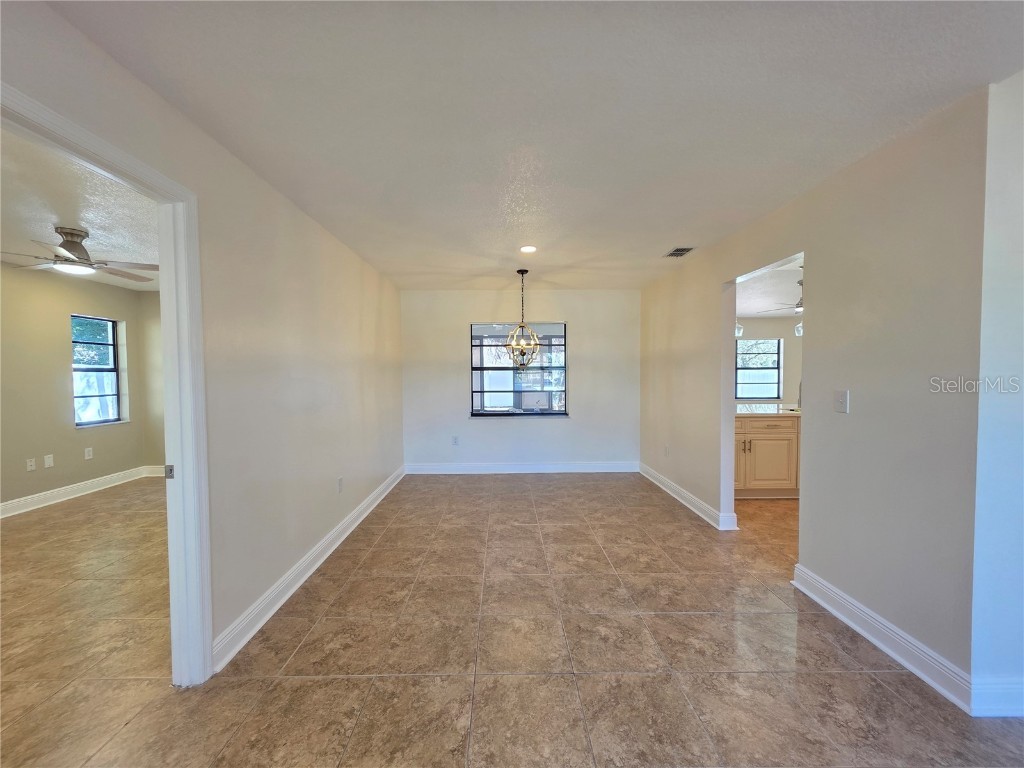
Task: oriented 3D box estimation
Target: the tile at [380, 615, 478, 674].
[{"bbox_3d":[-0.392,1.316,1.946,0.448,0.015,0.421,0,2,-1],"label":"tile"}]

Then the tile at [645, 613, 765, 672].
[{"bbox_3d":[0.925,1.278,1.920,0.432,0.010,0.422,0,1,-1],"label":"tile"}]

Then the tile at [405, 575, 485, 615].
[{"bbox_3d":[-0.401,1.302,2.366,0.448,0.015,0.421,0,2,-1],"label":"tile"}]

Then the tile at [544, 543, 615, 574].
[{"bbox_3d":[0.474,1.258,2.752,0.432,0.010,0.422,0,1,-1],"label":"tile"}]

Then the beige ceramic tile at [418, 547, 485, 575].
[{"bbox_3d":[-0.398,1.260,2.735,0.432,0.010,0.422,0,1,-1],"label":"beige ceramic tile"}]

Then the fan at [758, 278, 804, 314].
[{"bbox_3d":[3.568,-1.069,4.700,1.240,0.400,1.240,0,2,-1],"label":"fan"}]

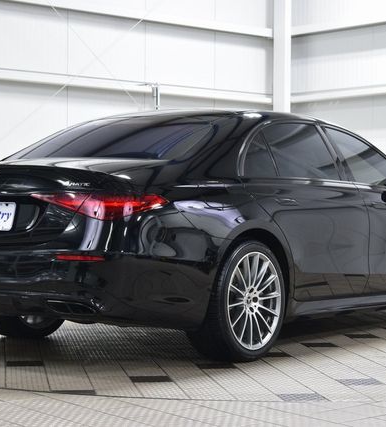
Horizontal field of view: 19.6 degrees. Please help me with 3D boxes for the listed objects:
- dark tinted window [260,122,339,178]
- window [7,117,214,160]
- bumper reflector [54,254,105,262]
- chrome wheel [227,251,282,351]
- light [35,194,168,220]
[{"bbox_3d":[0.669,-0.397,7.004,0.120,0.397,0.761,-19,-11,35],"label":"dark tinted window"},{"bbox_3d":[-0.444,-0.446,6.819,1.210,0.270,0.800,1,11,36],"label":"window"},{"bbox_3d":[-0.554,0.224,5.580,0.260,0.036,0.035,1,1,19],"label":"bumper reflector"},{"bbox_3d":[0.264,0.491,6.357,0.220,0.560,0.560,1,1,36],"label":"chrome wheel"},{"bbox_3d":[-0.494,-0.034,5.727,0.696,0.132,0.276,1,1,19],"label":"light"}]

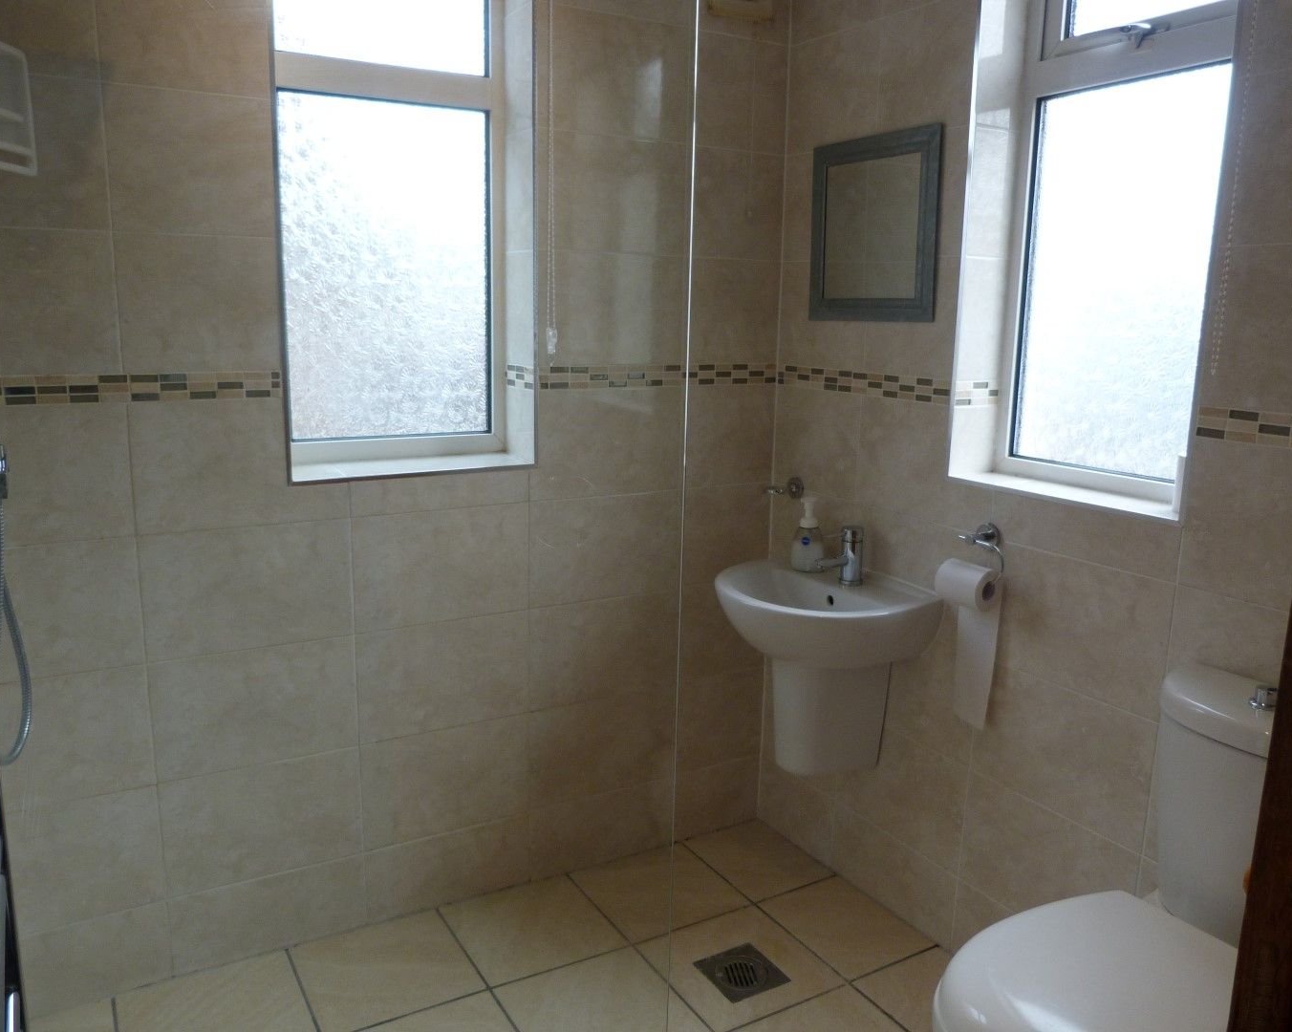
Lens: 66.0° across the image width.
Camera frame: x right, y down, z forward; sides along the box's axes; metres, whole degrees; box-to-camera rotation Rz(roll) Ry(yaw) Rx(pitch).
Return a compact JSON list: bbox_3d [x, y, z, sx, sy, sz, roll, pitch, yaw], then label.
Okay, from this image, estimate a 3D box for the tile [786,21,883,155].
[{"bbox_3d":[0.433,-0.976,2.300,0.010,0.250,0.314,-5,13,-30],"label":"tile"}]

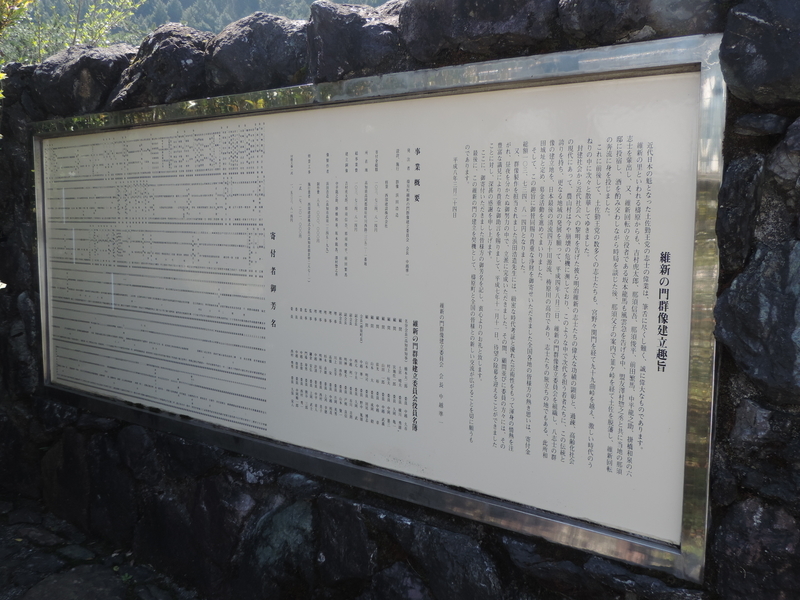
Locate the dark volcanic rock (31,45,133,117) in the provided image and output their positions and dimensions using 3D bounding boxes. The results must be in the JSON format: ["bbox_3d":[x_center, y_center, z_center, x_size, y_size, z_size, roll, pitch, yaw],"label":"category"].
[{"bbox_3d":[-1.452,-0.998,4.229,0.503,0.292,0.351,5,7,42],"label":"dark volcanic rock"}]

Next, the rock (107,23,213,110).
[{"bbox_3d":[-0.957,-0.954,3.784,0.480,0.328,0.351,5,7,42],"label":"rock"}]

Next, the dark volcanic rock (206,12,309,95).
[{"bbox_3d":[-0.480,-0.901,3.356,0.445,0.281,0.351,5,7,42],"label":"dark volcanic rock"}]

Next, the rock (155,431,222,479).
[{"bbox_3d":[-0.793,0.609,3.716,0.363,0.170,0.199,5,7,42],"label":"rock"}]

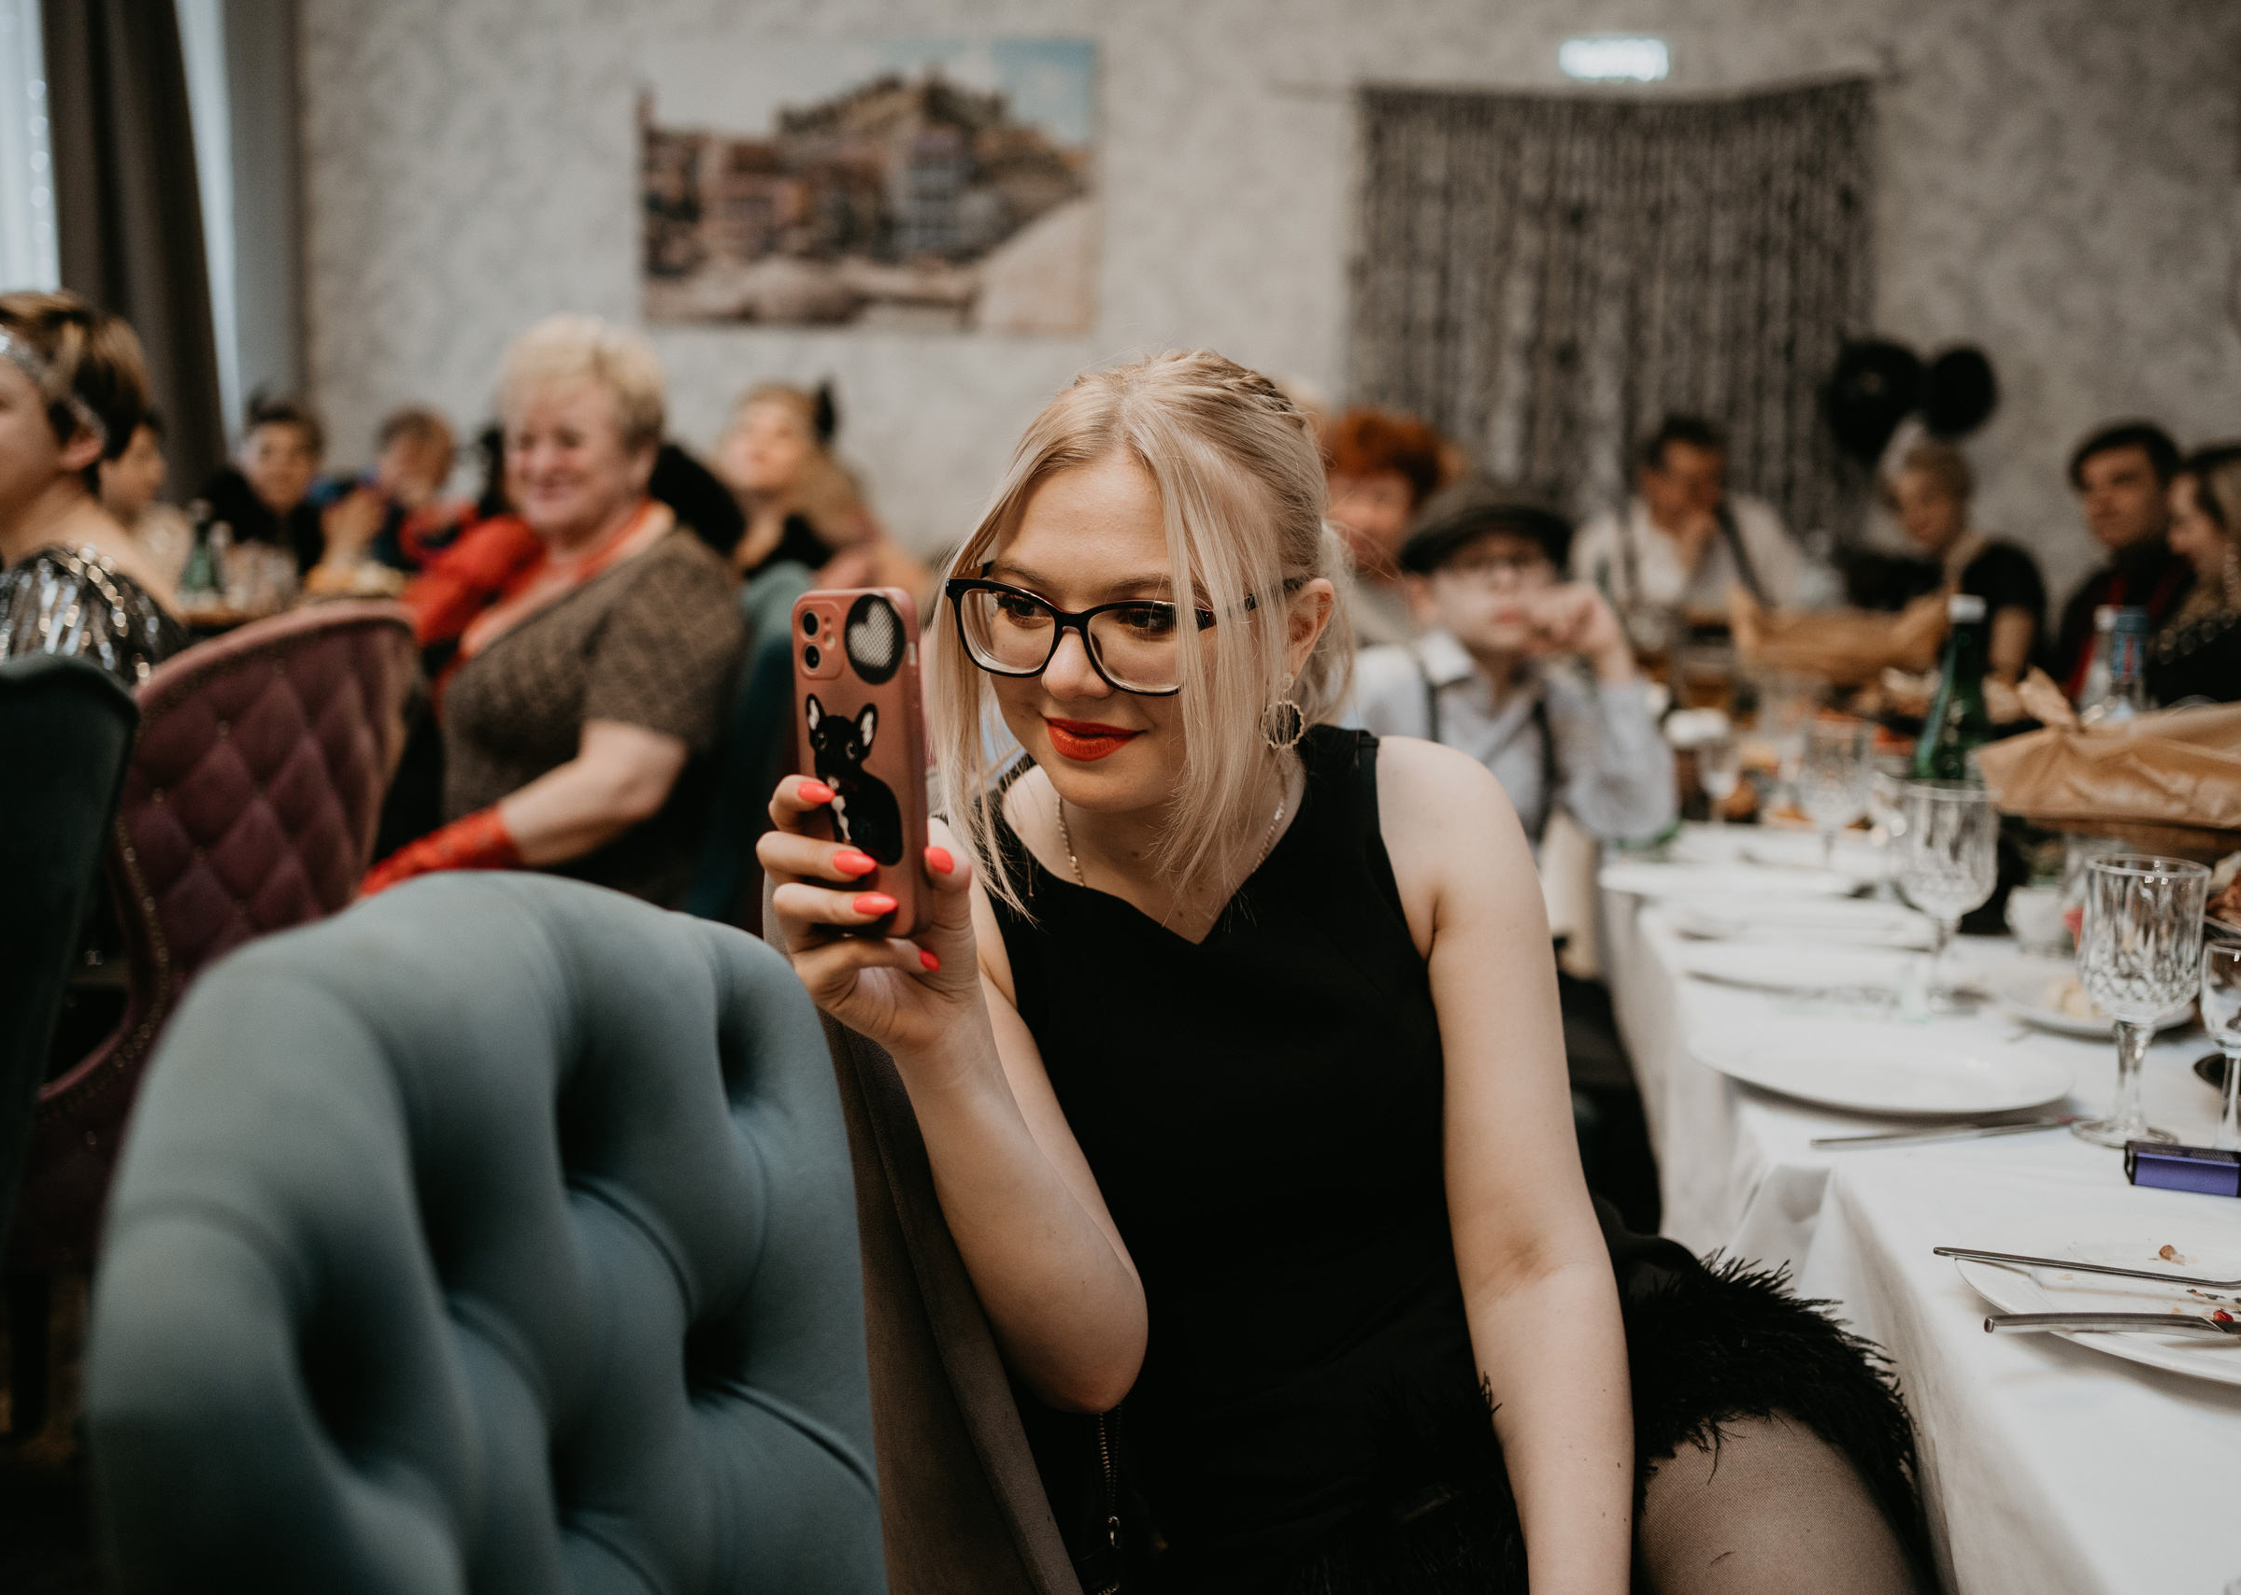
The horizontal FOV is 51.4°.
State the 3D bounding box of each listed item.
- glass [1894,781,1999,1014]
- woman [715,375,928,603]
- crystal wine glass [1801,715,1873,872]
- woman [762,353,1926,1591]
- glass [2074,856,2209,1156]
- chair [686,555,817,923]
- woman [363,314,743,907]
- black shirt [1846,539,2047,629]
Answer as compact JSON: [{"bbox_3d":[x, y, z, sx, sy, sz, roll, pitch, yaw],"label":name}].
[{"bbox_3d":[0.663,0.080,1.866,0.083,0.178,0.083,1,8,0],"label":"glass"},{"bbox_3d":[-0.617,-0.158,4.629,0.500,1.280,0.650,8,11,36],"label":"woman"},{"bbox_3d":[0.788,-0.019,2.558,0.083,0.176,0.083,1,8,0],"label":"crystal wine glass"},{"bbox_3d":[0.091,0.386,1.250,0.550,1.230,0.600,0,8,-6],"label":"woman"},{"bbox_3d":[0.660,0.133,1.511,0.083,0.178,0.083,1,8,0],"label":"glass"},{"bbox_3d":[-0.665,0.227,2.917,0.620,1.020,0.560,0,8,-6],"label":"chair"},{"bbox_3d":[-0.753,0.112,2.728,0.700,1.300,0.520,-4,10,-30],"label":"woman"},{"bbox_3d":[1.650,-0.280,4.660,0.430,0.500,0.280,6,10,30],"label":"black shirt"}]

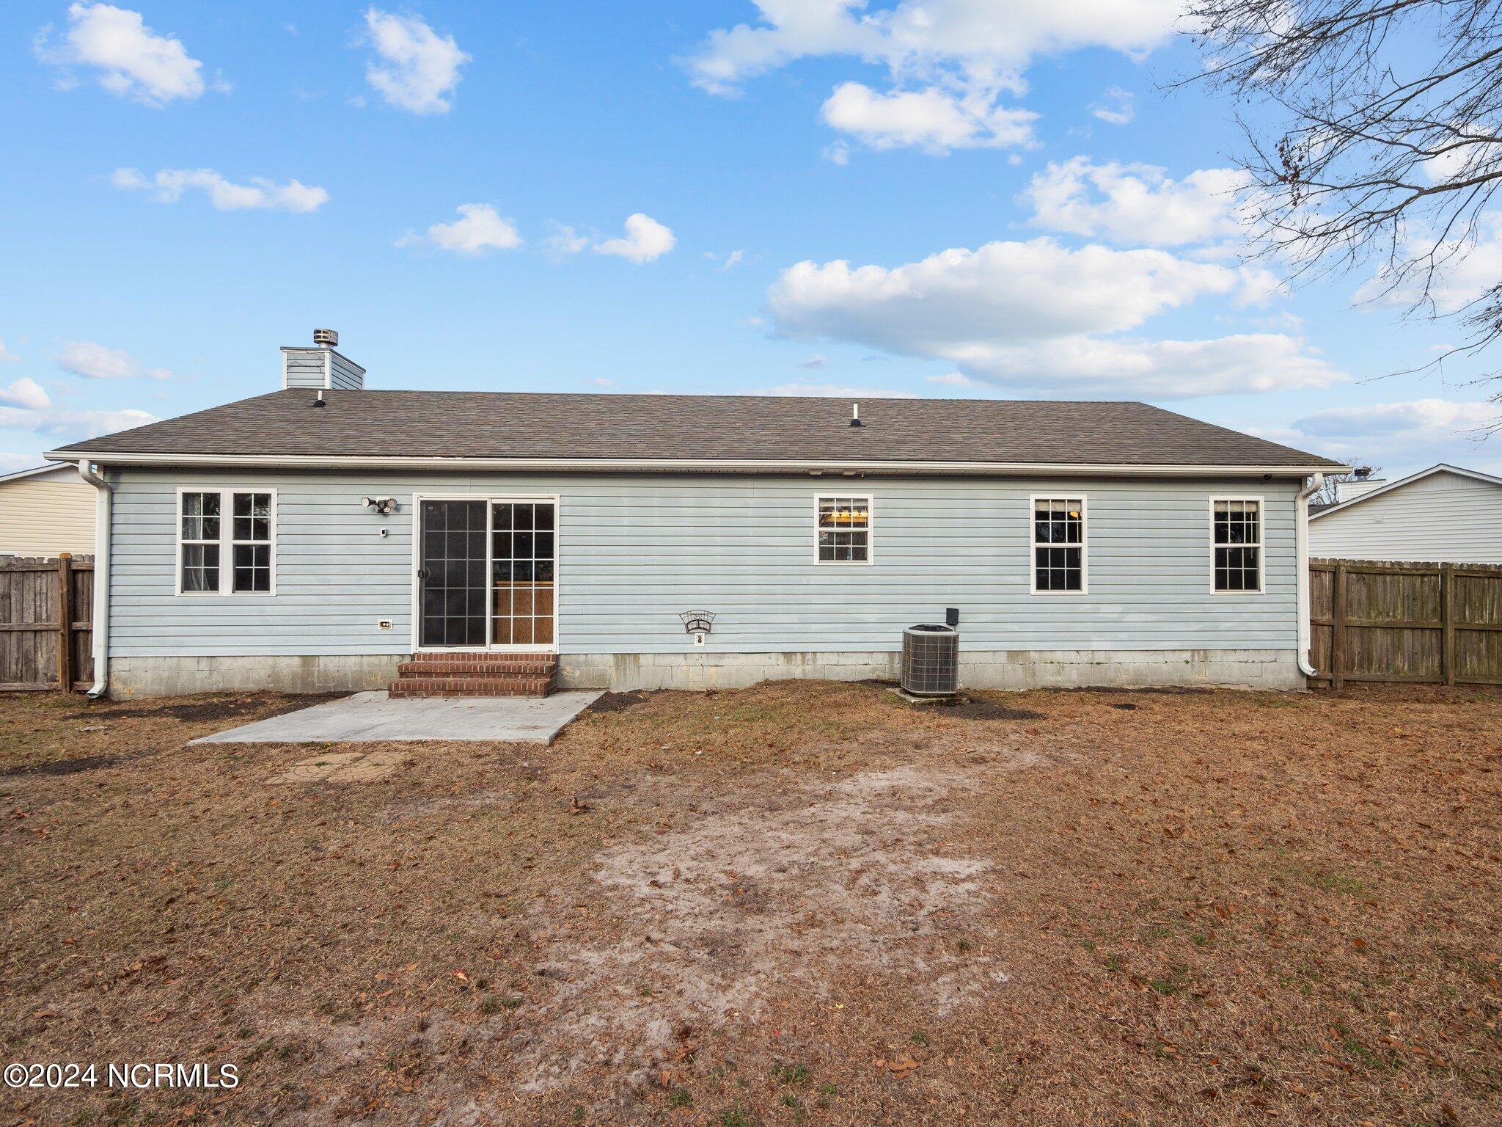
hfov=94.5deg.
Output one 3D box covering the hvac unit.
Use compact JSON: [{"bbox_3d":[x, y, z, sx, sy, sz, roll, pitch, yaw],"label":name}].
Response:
[{"bbox_3d":[2.195,1.159,8.611,0.600,0.790,0.600,0,-1,-3],"label":"hvac unit"}]

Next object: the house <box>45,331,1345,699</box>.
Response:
[{"bbox_3d":[-0.542,-1.503,13.075,16.400,6.450,9.000,0,-1,-3],"label":"house"}]

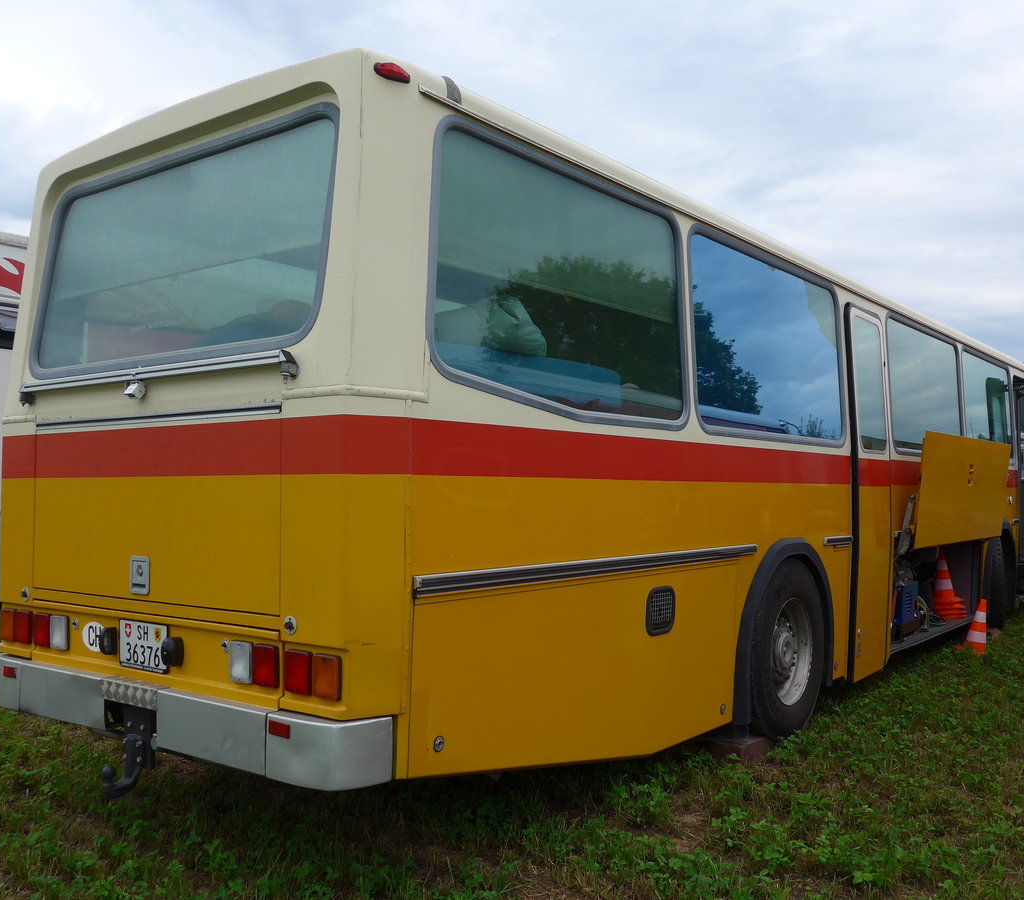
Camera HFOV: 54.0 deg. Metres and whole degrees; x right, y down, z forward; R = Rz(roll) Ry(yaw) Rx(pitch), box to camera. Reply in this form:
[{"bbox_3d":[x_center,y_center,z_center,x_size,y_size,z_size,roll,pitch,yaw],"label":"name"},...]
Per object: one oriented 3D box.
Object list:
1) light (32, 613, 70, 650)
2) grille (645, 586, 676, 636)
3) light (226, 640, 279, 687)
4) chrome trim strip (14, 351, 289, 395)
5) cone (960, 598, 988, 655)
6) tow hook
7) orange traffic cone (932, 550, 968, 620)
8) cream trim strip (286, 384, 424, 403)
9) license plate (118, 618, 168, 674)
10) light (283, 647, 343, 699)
[{"bbox_3d":[-1.865,0.737,4.090,0.259,0.132,0.028,-2,-3,38],"label":"light"},{"bbox_3d":[0.662,0.718,4.479,0.020,0.215,0.265,-2,-3,38],"label":"grille"},{"bbox_3d":[-0.839,0.702,3.294,0.235,0.132,0.028,-2,-3,38],"label":"light"},{"bbox_3d":[-1.387,-0.273,3.742,1.690,0.041,0.060,-2,-3,38],"label":"chrome trim strip"},{"bbox_3d":[4.074,1.542,8.780,0.272,0.480,0.272,7,-3,-22],"label":"cone"},{"bbox_3d":[-1.415,1.103,3.661,0.180,0.305,0.190,-2,-3,38],"label":"tow hook"},{"bbox_3d":[3.846,1.186,8.930,0.285,0.630,0.285,1,-3,-22],"label":"orange traffic cone"},{"bbox_3d":[-0.521,-0.178,3.281,0.360,0.038,0.330,-2,-3,38],"label":"cream trim strip"},{"bbox_3d":[-1.352,0.719,3.686,0.312,0.172,0.020,-2,-3,38],"label":"license plate"},{"bbox_3d":[-0.609,0.694,3.115,0.243,0.132,0.028,-2,-3,38],"label":"light"}]

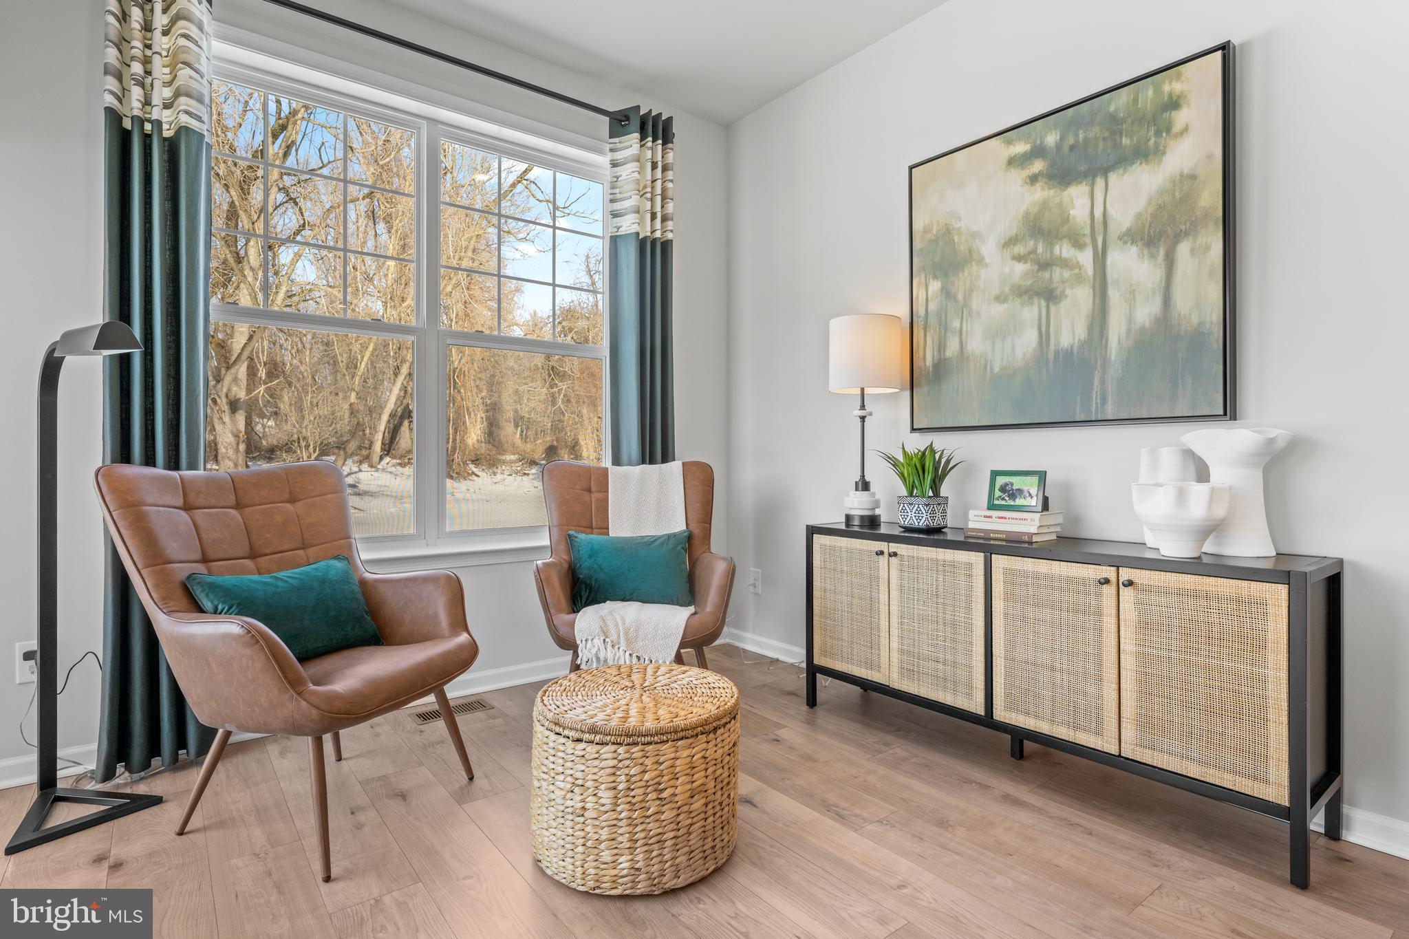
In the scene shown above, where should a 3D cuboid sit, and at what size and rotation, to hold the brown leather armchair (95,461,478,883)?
[{"bbox_3d":[-1.102,0.467,1.903,0.700,0.970,0.750,0,0,18],"label":"brown leather armchair"}]

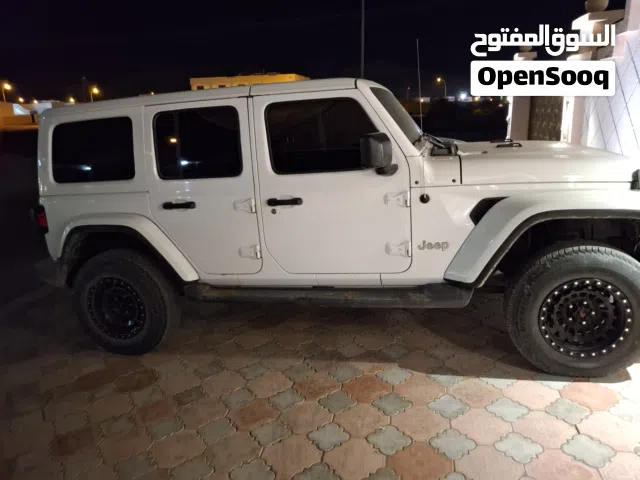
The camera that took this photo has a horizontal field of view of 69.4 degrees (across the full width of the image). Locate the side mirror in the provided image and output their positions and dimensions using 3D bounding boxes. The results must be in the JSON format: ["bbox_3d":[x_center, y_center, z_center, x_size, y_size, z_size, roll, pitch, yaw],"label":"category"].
[{"bbox_3d":[0.328,-0.480,2.594,0.185,0.240,0.240,-1,14,14],"label":"side mirror"}]

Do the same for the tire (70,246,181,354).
[{"bbox_3d":[-1.429,0.452,3.393,0.790,0.785,0.260,-1,14,14],"label":"tire"}]

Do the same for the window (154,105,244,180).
[{"bbox_3d":[-0.803,-0.637,3.043,0.605,0.455,0.040,-1,4,14],"label":"window"}]

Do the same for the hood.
[{"bbox_3d":[1.507,-0.597,3.248,1.070,0.225,1.480,-1,14,14],"label":"hood"}]

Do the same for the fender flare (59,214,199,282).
[{"bbox_3d":[-1.378,0.074,3.237,1.030,0.475,0.160,-1,14,14],"label":"fender flare"}]

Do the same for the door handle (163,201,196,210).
[{"bbox_3d":[-0.939,-0.237,3.093,0.228,0.050,0.055,-1,14,14],"label":"door handle"}]

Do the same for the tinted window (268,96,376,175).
[{"bbox_3d":[0.005,-0.643,2.839,0.670,0.455,0.040,-1,4,14],"label":"tinted window"}]

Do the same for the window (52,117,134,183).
[{"bbox_3d":[-1.592,-0.632,3.241,0.660,0.430,0.040,-1,4,14],"label":"window"}]

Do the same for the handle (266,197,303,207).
[{"bbox_3d":[-0.226,-0.242,2.913,0.228,0.050,0.055,-1,14,14],"label":"handle"}]

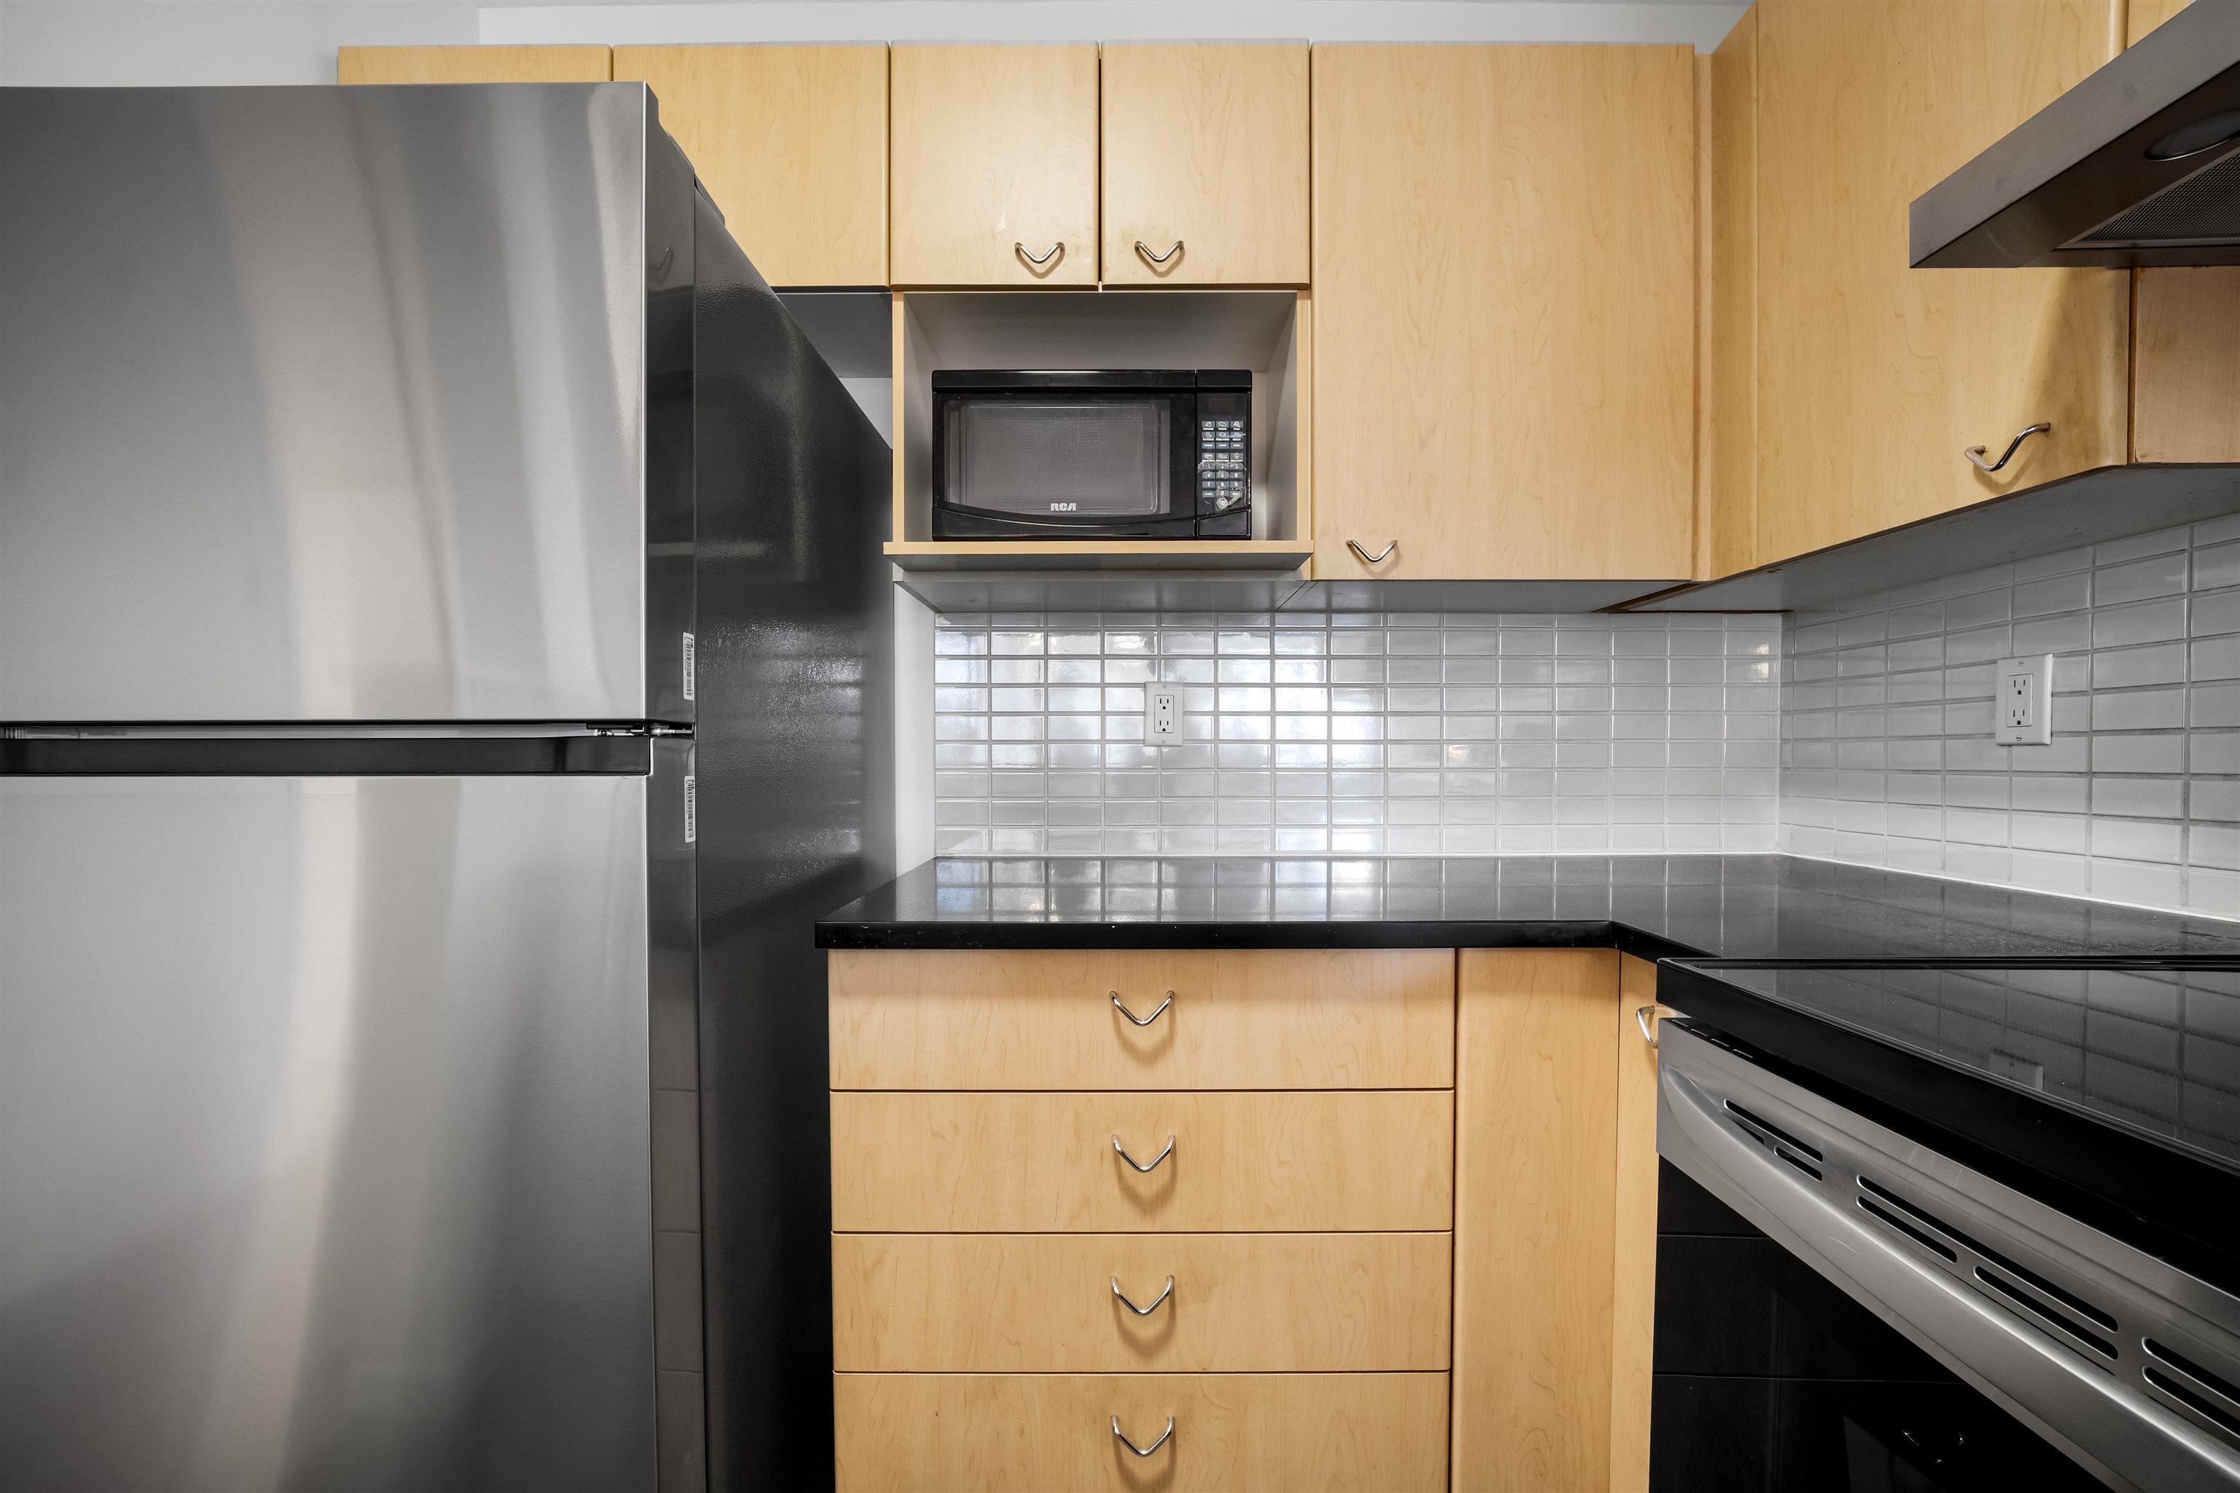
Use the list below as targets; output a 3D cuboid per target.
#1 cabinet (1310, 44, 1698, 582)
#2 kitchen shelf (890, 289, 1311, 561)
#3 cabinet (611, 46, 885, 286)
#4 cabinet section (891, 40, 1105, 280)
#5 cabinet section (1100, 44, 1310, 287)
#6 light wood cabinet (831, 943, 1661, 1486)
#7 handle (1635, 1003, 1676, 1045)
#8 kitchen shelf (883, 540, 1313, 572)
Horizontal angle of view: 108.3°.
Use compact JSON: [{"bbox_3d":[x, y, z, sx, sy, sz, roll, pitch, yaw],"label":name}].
[{"bbox_3d":[0.580,-0.656,1.363,0.581,0.809,0.283,0,0,0],"label":"cabinet"},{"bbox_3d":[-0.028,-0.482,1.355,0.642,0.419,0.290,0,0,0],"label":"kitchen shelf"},{"bbox_3d":[-0.558,-0.876,1.363,0.418,0.367,0.283,0,0,0],"label":"cabinet"},{"bbox_3d":[-0.189,-0.871,1.363,0.314,0.366,0.295,0,-1,0],"label":"cabinet section"},{"bbox_3d":[0.127,-0.871,1.363,0.315,0.366,0.295,0,-1,0],"label":"cabinet section"},{"bbox_3d":[0.132,0.641,1.205,0.937,0.818,0.570,0,0,0],"label":"light wood cabinet"},{"bbox_3d":[0.571,0.301,0.846,0.025,0.042,0.074,0,0,0],"label":"handle"},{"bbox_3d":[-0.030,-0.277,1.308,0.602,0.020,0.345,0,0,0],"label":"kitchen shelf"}]

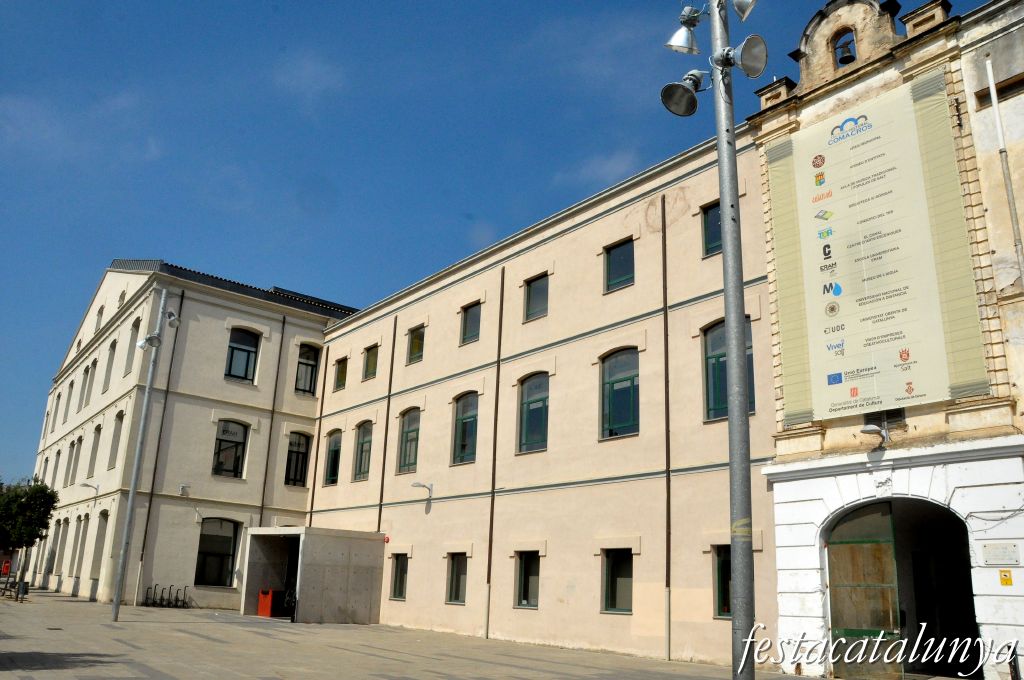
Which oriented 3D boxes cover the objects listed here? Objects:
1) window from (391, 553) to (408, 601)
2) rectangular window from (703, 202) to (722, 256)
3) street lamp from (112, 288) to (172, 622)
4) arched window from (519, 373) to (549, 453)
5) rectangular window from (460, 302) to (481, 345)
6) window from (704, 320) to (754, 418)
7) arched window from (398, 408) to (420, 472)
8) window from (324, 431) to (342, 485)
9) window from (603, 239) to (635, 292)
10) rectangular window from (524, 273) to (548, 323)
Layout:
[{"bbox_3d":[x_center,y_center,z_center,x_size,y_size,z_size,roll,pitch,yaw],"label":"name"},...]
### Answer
[{"bbox_3d":[-4.151,8.914,28.807,0.220,1.657,1.161,14,-20,-36],"label":"window"},{"bbox_3d":[5.578,-2.960,20.114,0.220,1.490,1.228,14,-20,-36],"label":"rectangular window"},{"bbox_3d":[-13.170,3.754,27.259,1.500,11.742,1.300,8,-17,-25],"label":"street lamp"},{"bbox_3d":[0.780,2.489,26.141,0.200,2.791,1.630,16,-23,-37],"label":"arched window"},{"bbox_3d":[-1.556,-0.619,30.269,0.200,1.670,1.315,16,-23,-37],"label":"rectangular window"},{"bbox_3d":[5.791,0.782,20.418,0.200,2.763,1.585,16,-23,-37],"label":"window"},{"bbox_3d":[-4.216,4.182,31.852,0.200,2.799,1.601,16,-23,-37],"label":"arched window"},{"bbox_3d":[-8.495,5.623,36.745,0.200,2.787,1.546,16,-23,-37],"label":"window"},{"bbox_3d":[3.487,-2.346,24.511,0.200,1.671,1.310,16,-23,-37],"label":"window"},{"bbox_3d":[0.893,-1.378,25.762,0.220,1.543,1.206,14,-20,-36],"label":"rectangular window"}]

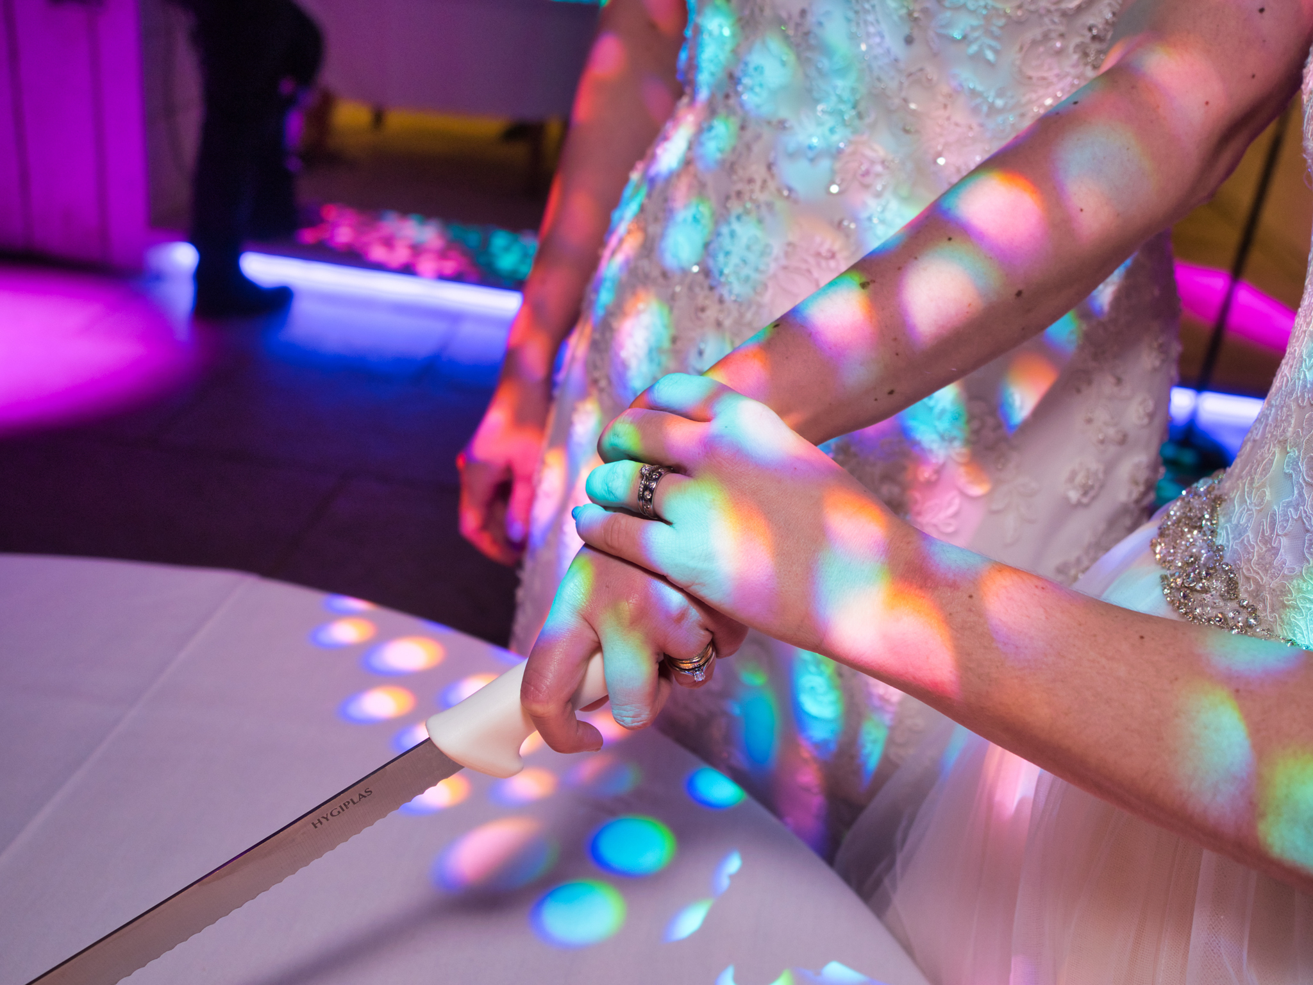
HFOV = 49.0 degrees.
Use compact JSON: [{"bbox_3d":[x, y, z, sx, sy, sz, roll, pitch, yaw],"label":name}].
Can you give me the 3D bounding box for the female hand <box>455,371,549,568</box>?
[{"bbox_3d":[-0.109,-0.016,1.070,0.065,0.140,0.078,-4,29,-20],"label":"female hand"}]

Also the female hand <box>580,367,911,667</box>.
[{"bbox_3d":[0.037,0.007,0.570,0.130,0.088,0.063,27,-11,16],"label":"female hand"}]

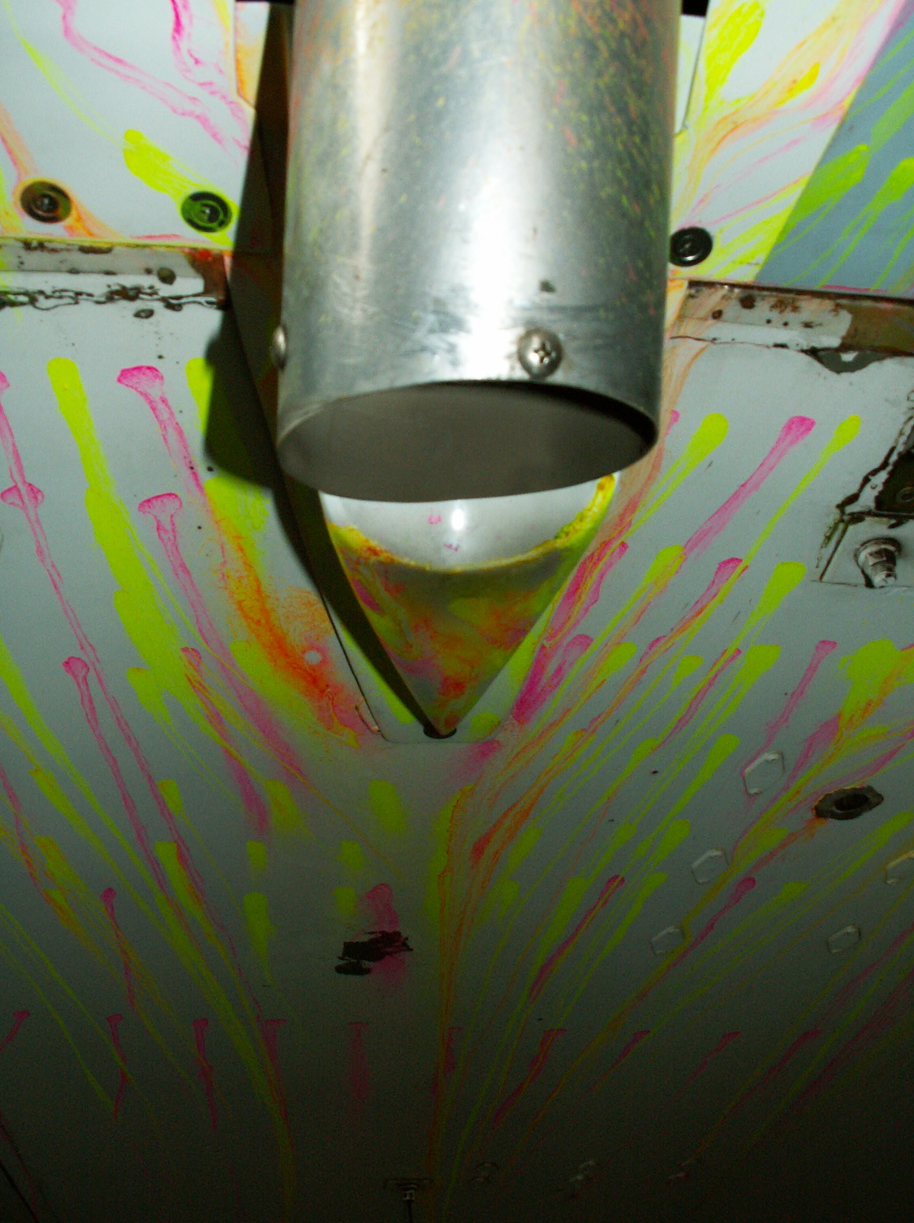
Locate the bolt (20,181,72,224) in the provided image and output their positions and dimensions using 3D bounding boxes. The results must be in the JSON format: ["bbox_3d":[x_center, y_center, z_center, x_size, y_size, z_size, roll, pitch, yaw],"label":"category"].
[{"bbox_3d":[-0.101,-0.100,0.303,0.012,0.004,0.012,-1,-38,-1],"label":"bolt"}]

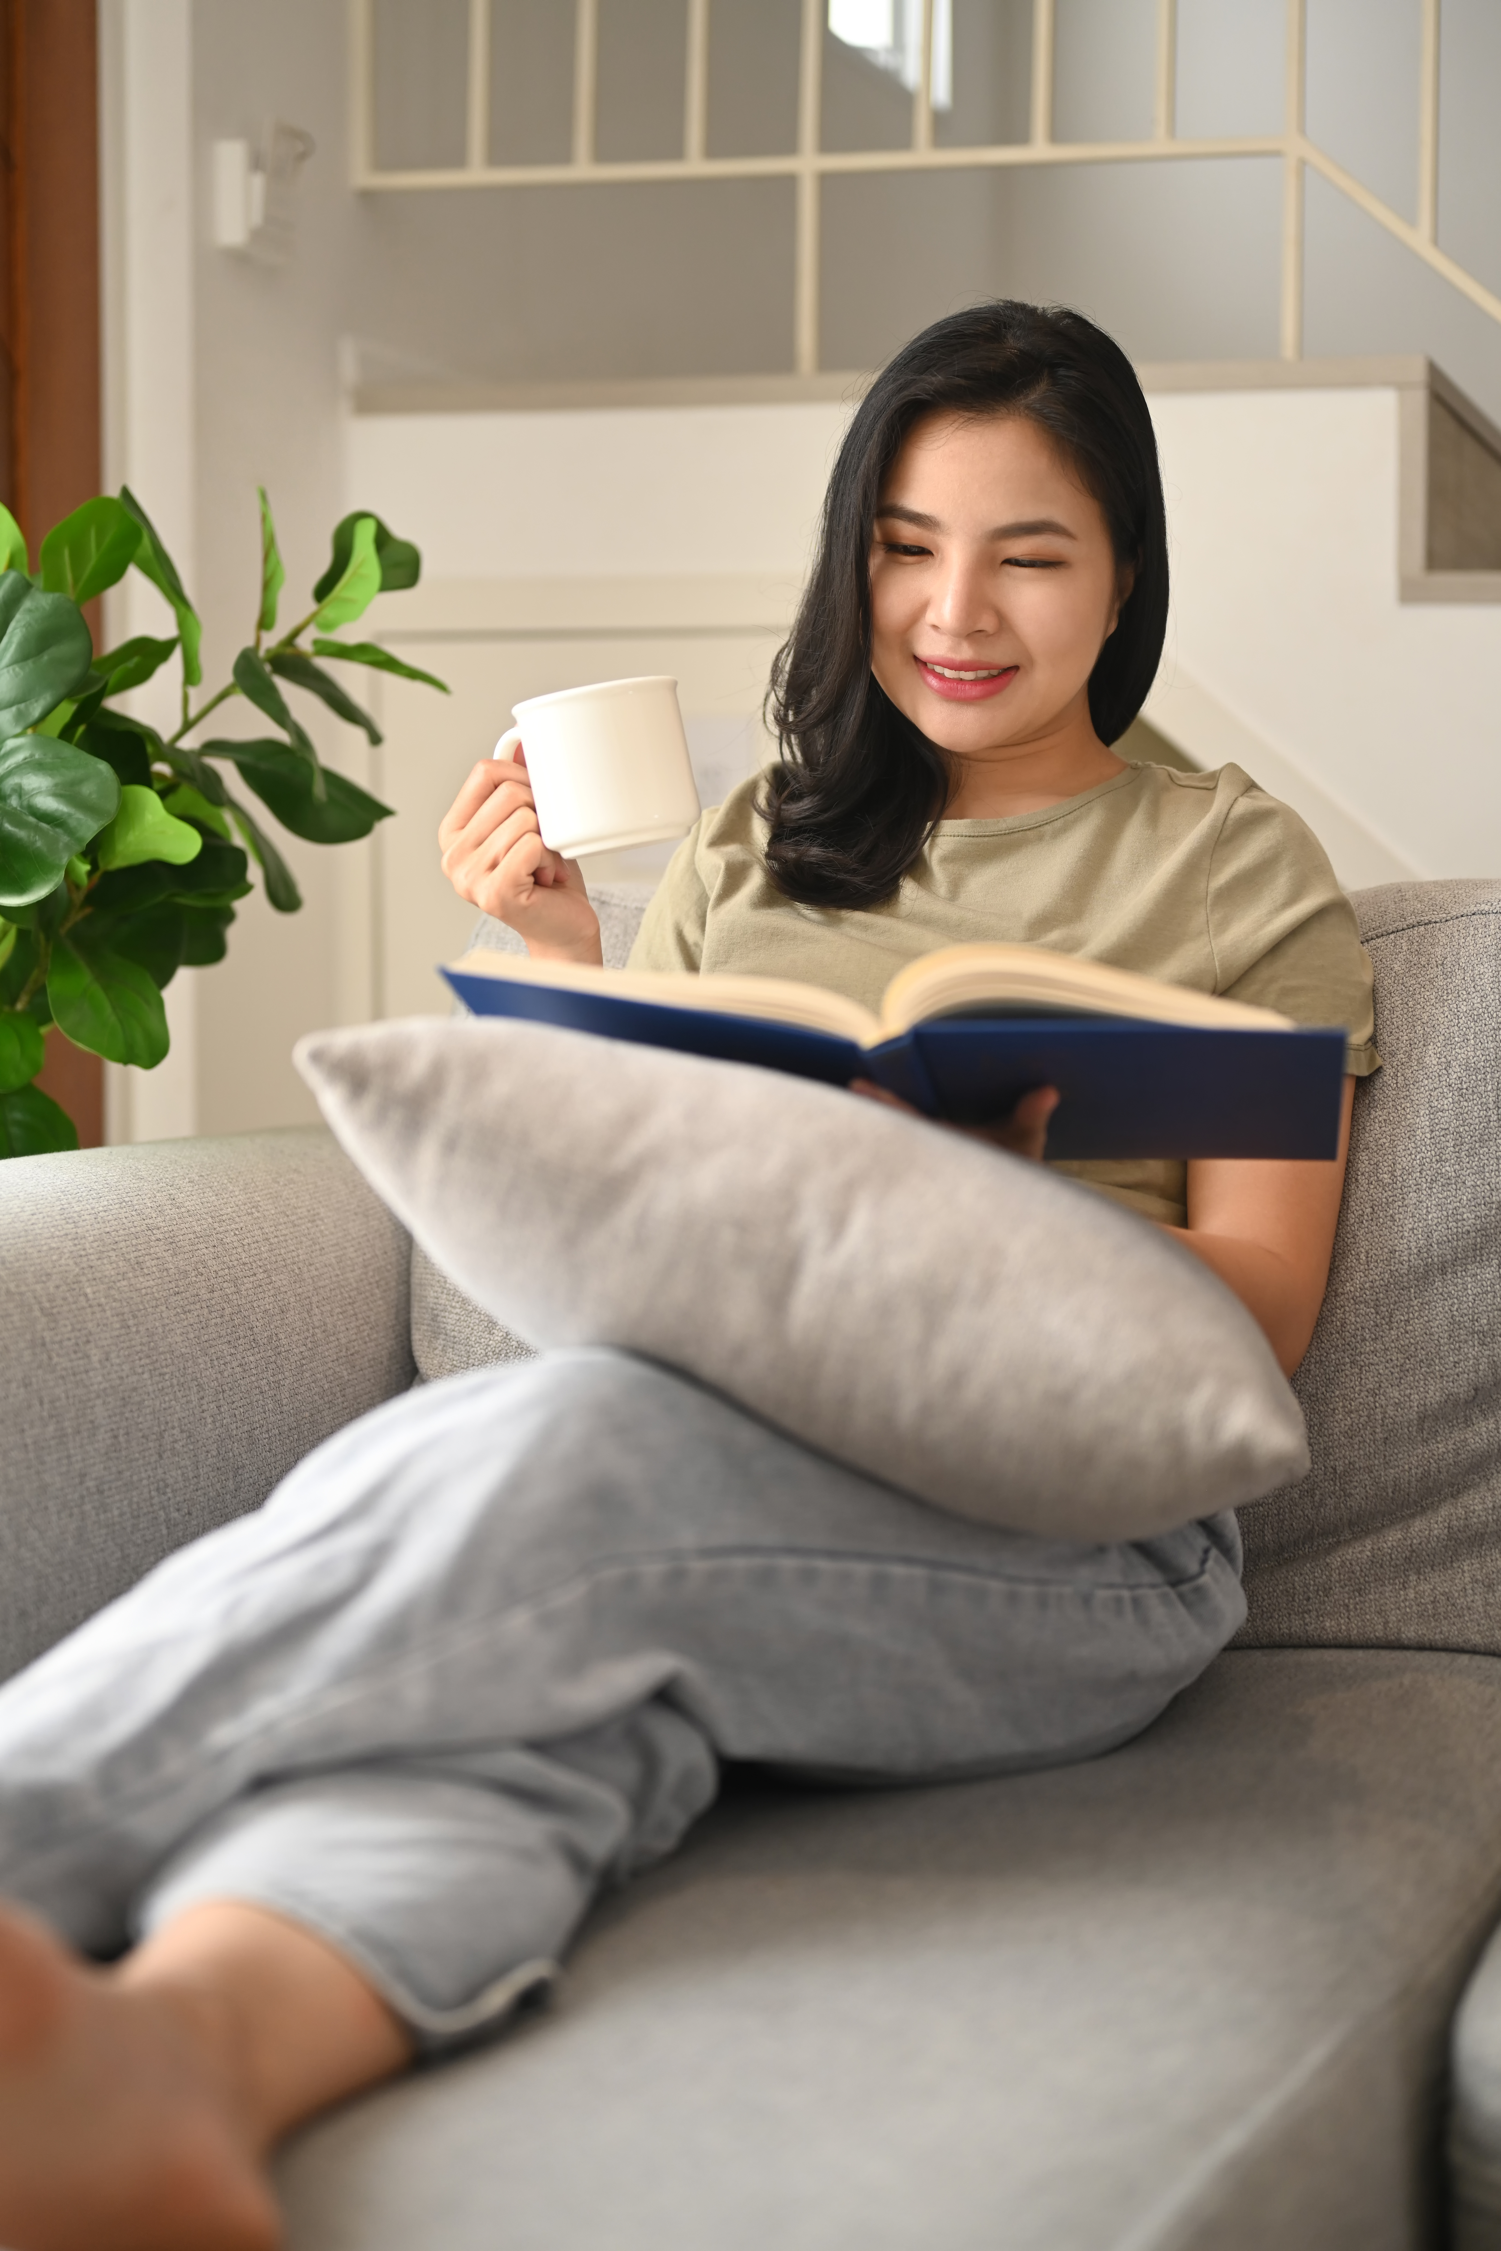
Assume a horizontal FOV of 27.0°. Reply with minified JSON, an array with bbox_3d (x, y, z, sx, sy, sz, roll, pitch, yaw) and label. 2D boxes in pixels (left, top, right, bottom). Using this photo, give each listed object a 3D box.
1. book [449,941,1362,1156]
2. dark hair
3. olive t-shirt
[{"bbox_3d":[0.072,-0.025,1.395,0.378,0.055,0.235,4,-13,10],"label":"book"},{"bbox_3d":[0.111,-0.268,1.610,0.212,0.315,0.235,5,5,15],"label":"dark hair"},{"bbox_3d":[0.130,0.012,1.610,0.395,0.410,0.260,-2,-12,17],"label":"olive t-shirt"}]

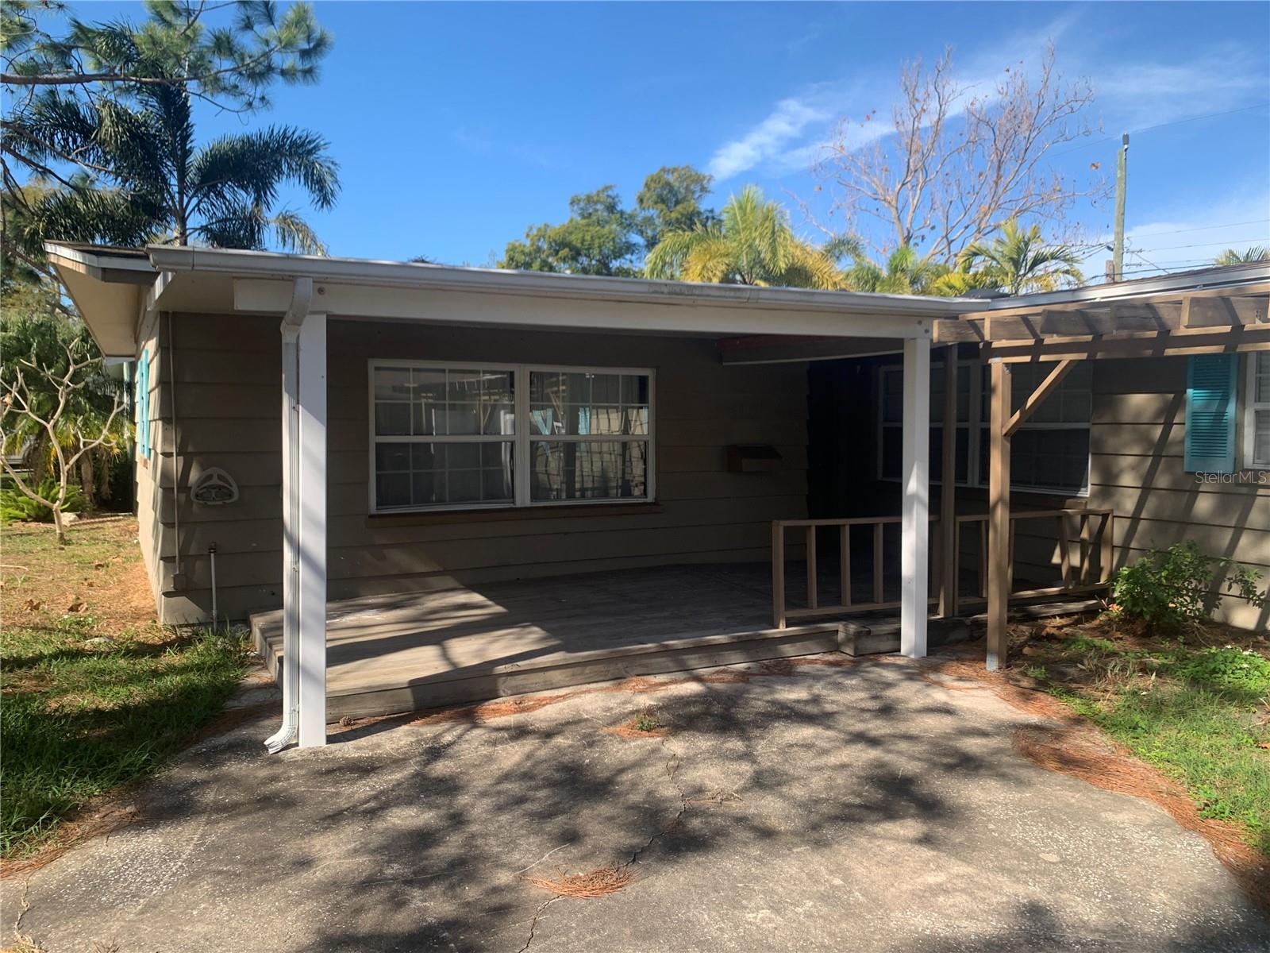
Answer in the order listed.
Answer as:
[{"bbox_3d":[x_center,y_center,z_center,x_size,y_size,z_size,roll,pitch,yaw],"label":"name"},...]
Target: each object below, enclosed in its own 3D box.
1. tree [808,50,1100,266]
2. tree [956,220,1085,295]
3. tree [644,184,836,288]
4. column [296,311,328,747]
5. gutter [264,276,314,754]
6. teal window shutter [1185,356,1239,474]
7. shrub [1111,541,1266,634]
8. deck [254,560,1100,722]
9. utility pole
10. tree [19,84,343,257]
[{"bbox_3d":[9.541,-6.308,28.340,8.600,12.769,7.500,0,3,0],"label":"tree"},{"bbox_3d":[10.104,-3.239,25.186,3.500,6.975,3.500,0,3,0],"label":"tree"},{"bbox_3d":[2.622,-3.322,23.196,4.800,7.361,4.800,0,3,0],"label":"tree"},{"bbox_3d":[-1.611,0.262,4.769,0.130,2.170,0.130,-2,3,-27],"label":"column"},{"bbox_3d":[-1.694,0.192,4.676,0.200,2.340,0.150,-2,3,-27],"label":"gutter"},{"bbox_3d":[4.506,-0.542,7.488,0.050,1.020,0.390,-2,3,-27],"label":"teal window shutter"},{"bbox_3d":[4.195,0.846,7.371,0.700,0.680,0.900,-2,3,-27],"label":"shrub"},{"bbox_3d":[0.542,1.093,7.850,6.650,0.200,2.900,-2,3,-27],"label":"deck"},{"bbox_3d":[14.172,-5.024,28.272,0.350,10.207,0.350,0,3,0],"label":"utility pole"},{"bbox_3d":[-8.070,-3.238,17.209,5.700,7.841,5.700,0,3,0],"label":"tree"}]

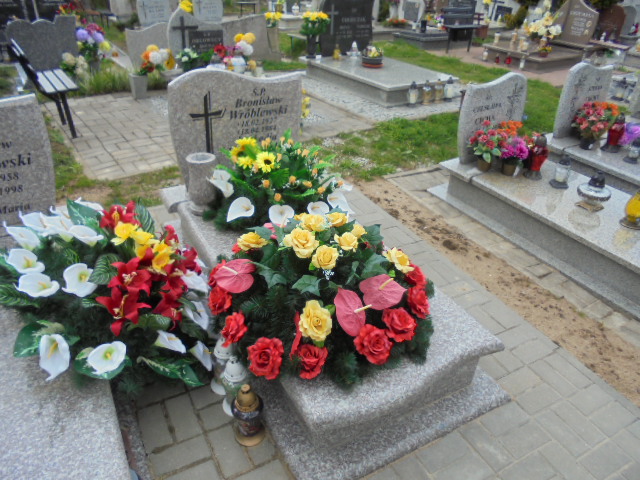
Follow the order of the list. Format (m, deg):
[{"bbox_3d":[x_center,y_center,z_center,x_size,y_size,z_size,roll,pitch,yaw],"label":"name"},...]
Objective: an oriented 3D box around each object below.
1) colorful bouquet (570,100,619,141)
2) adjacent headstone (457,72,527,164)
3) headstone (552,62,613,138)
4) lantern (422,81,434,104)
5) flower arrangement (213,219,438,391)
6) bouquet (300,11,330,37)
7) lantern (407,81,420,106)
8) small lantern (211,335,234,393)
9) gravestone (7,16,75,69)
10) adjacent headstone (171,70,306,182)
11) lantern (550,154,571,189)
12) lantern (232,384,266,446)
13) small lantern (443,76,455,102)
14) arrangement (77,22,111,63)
[{"bbox_3d":[2.273,-0.971,3.974,0.370,0.320,0.310,-14,34,-26],"label":"colorful bouquet"},{"bbox_3d":[1.285,-0.915,3.593,0.590,0.639,0.085,-14,34,-26],"label":"adjacent headstone"},{"bbox_3d":[2.257,-1.182,4.058,0.530,0.605,0.080,-14,35,-25],"label":"headstone"},{"bbox_3d":[1.342,-1.850,5.978,0.112,0.277,0.112,-14,34,-26],"label":"lantern"},{"bbox_3d":[0.018,0.158,1.904,0.780,0.370,0.760,2,31,-1],"label":"flower arrangement"},{"bbox_3d":[-0.060,-2.960,6.570,0.380,0.330,0.350,2,31,-1],"label":"bouquet"},{"bbox_3d":[1.145,-1.787,5.851,0.120,0.283,0.120,2,30,-1],"label":"lantern"},{"bbox_3d":[-0.384,0.482,1.890,0.100,0.275,0.100,-14,35,-25],"label":"small lantern"},{"bbox_3d":[-3.452,-2.430,5.991,0.770,0.700,0.100,-14,34,-26],"label":"gravestone"},{"bbox_3d":[-0.470,-0.659,2.858,0.780,0.685,0.080,-14,35,-25],"label":"adjacent headstone"},{"bbox_3d":[1.664,-0.477,3.282,0.125,0.215,0.125,-14,35,-25],"label":"lantern"},{"bbox_3d":[-0.264,0.638,1.763,0.115,0.257,0.115,2,30,-1],"label":"lantern"},{"bbox_3d":[1.669,-1.934,6.137,0.118,0.285,0.118,-14,34,-26],"label":"small lantern"},{"bbox_3d":[-2.876,-2.482,6.118,0.440,0.470,0.380,-14,34,-26],"label":"arrangement"}]

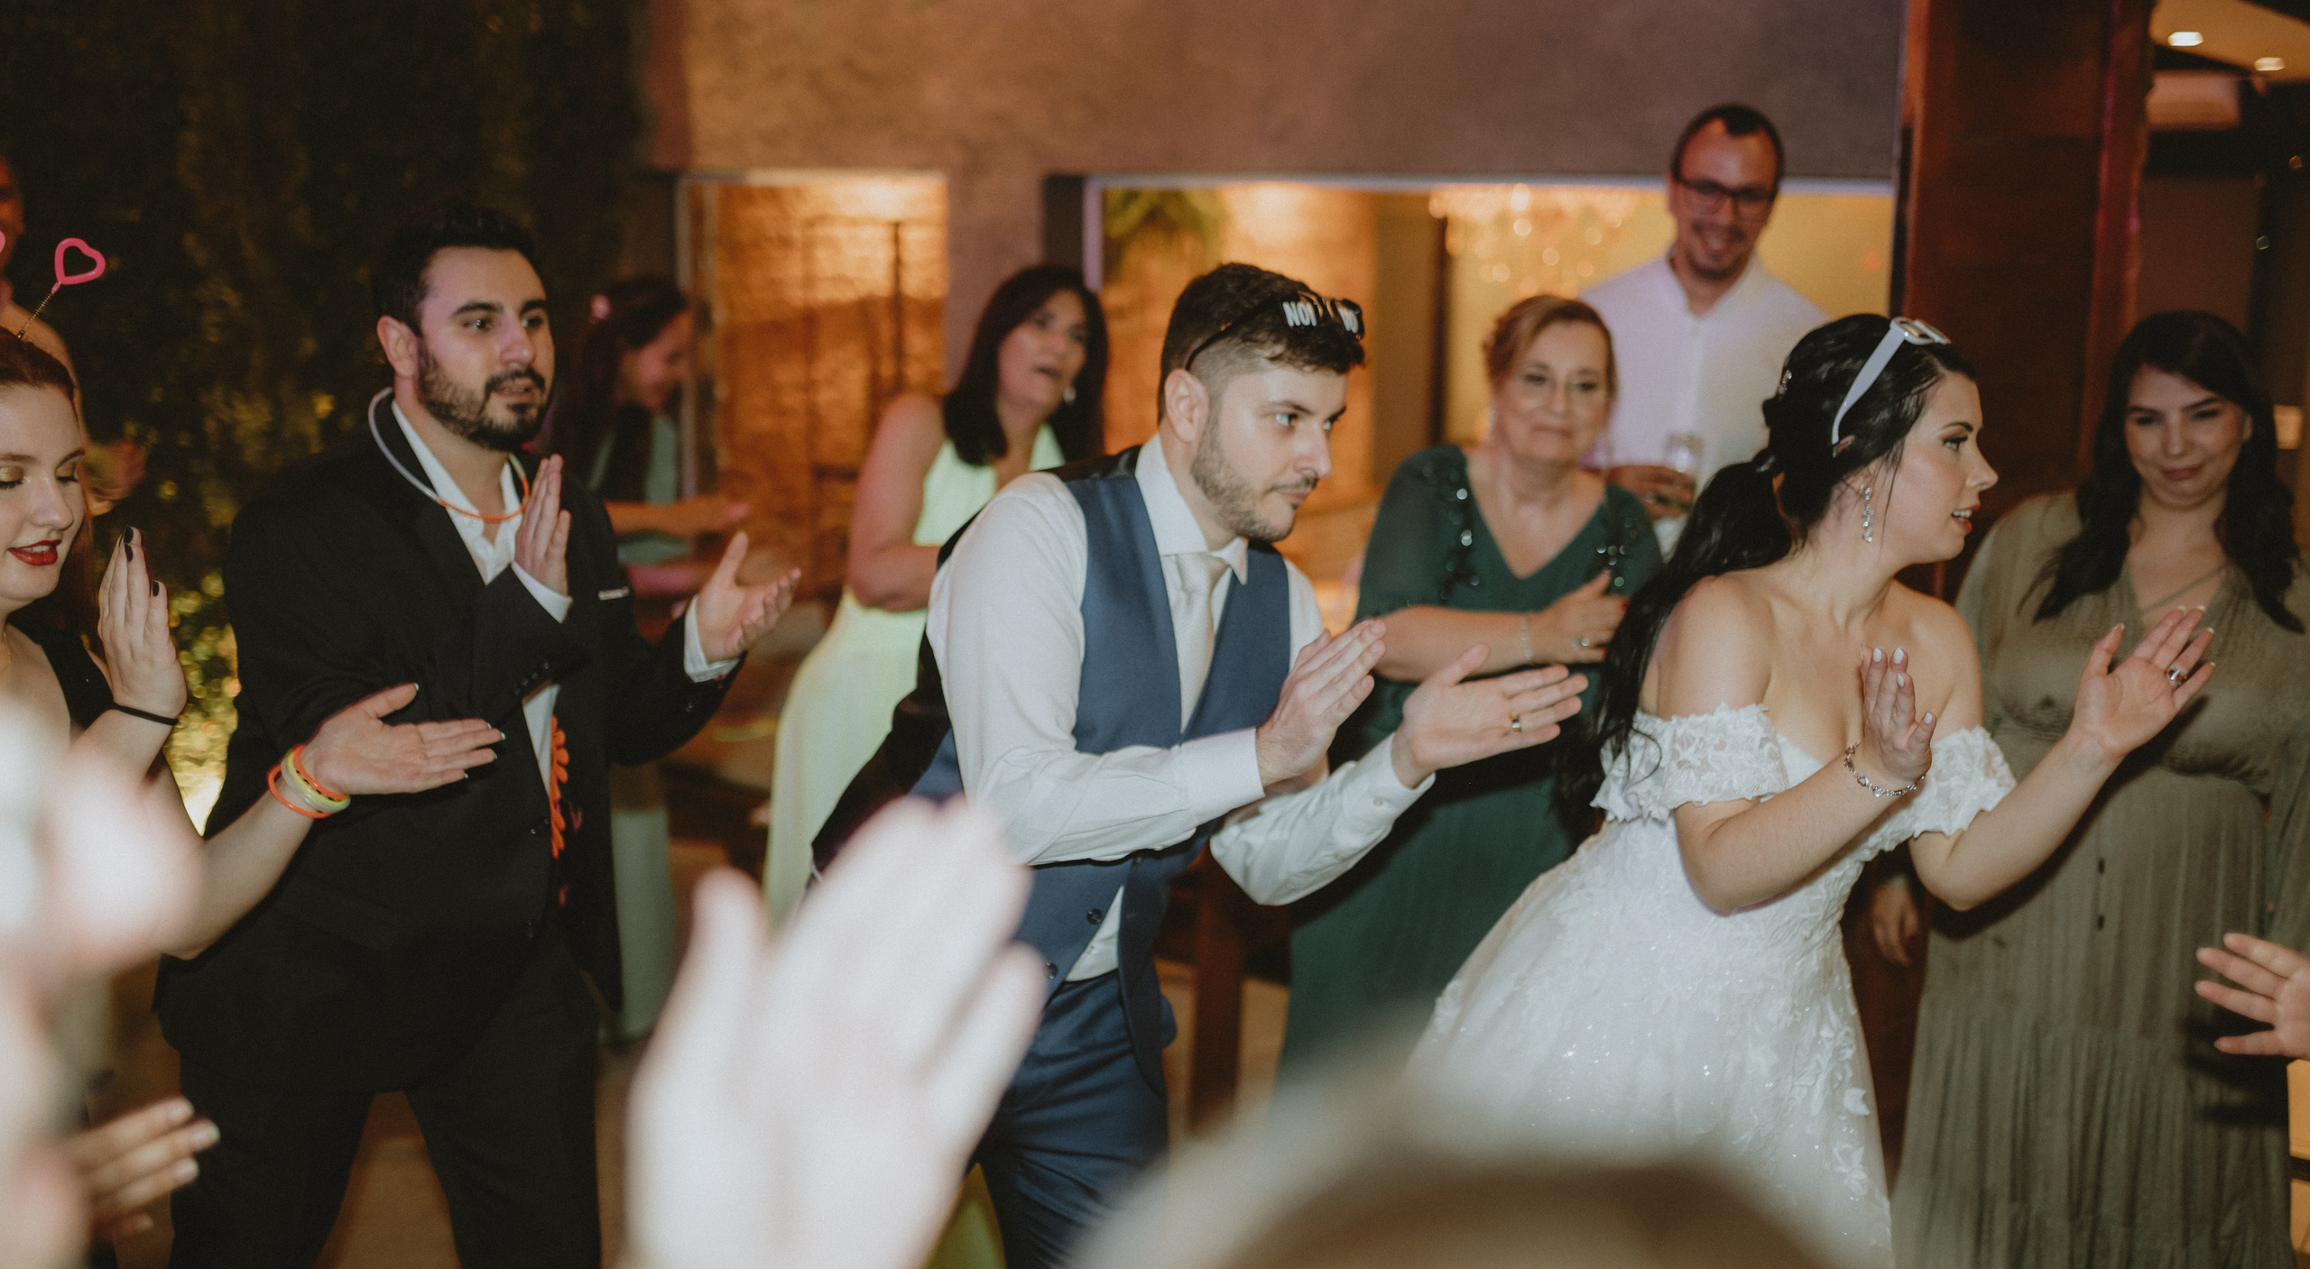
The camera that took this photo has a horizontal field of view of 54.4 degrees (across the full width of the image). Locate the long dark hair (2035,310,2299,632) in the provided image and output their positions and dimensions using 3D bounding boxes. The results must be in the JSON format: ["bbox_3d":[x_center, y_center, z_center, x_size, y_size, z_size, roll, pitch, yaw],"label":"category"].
[{"bbox_3d":[1.246,-0.203,2.760,0.295,0.390,0.240,5,10,27],"label":"long dark hair"}]

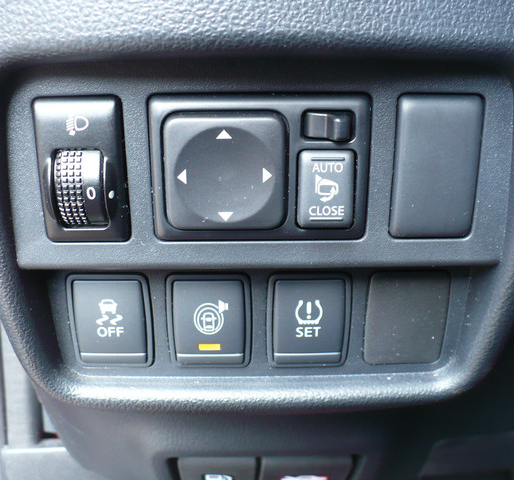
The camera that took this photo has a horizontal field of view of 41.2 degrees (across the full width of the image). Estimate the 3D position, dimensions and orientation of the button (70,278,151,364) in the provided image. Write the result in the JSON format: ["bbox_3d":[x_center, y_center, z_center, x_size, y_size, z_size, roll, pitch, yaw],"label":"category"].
[{"bbox_3d":[-0.042,0.023,0.199,0.021,0.027,0.006,0,18,0],"label":"button"}]

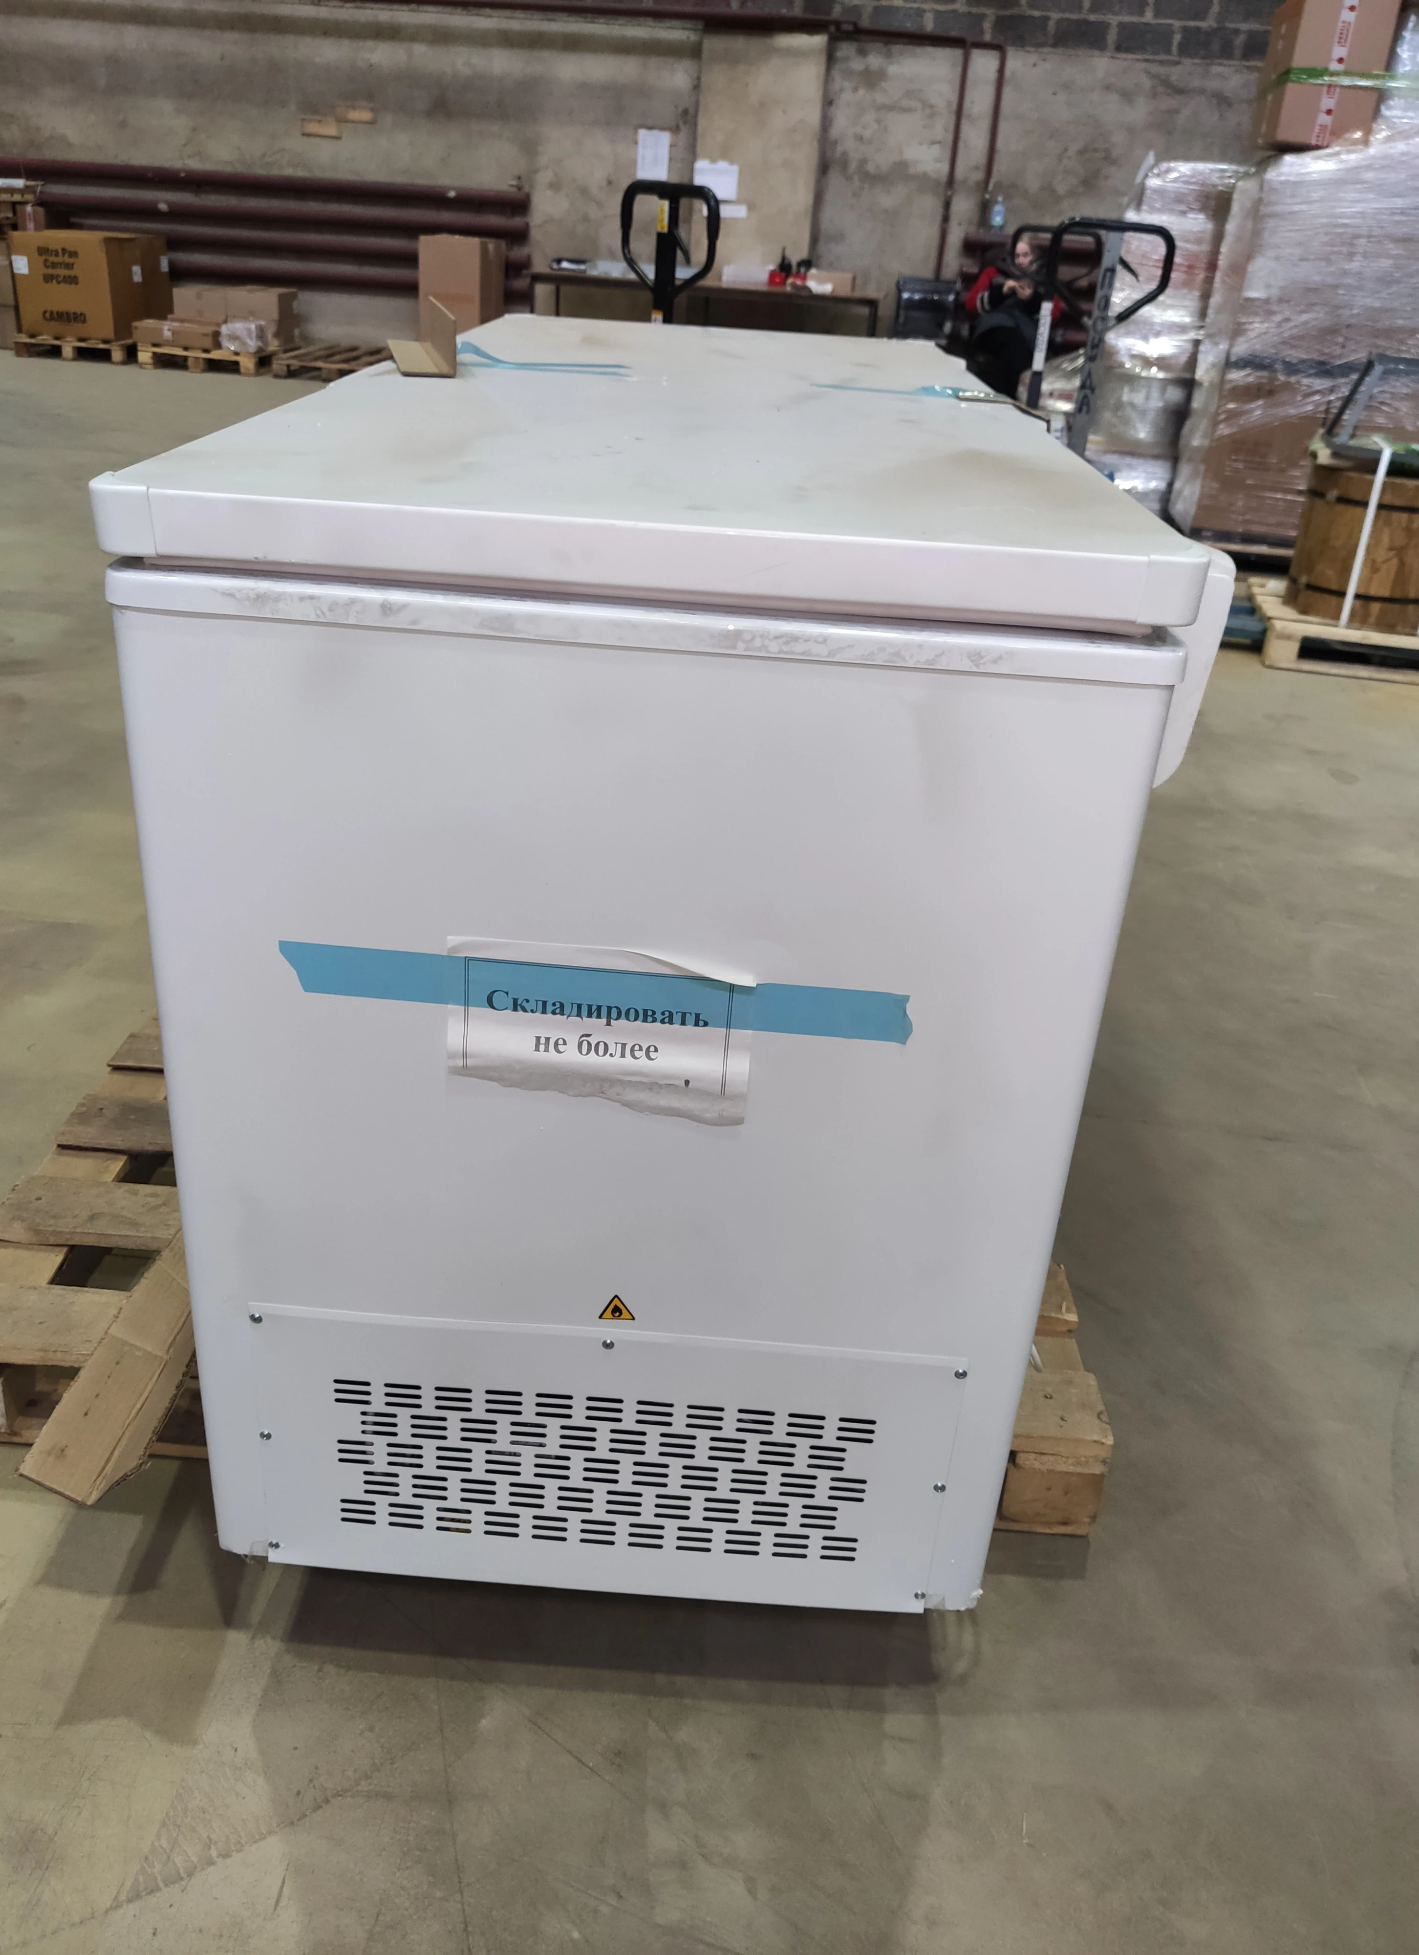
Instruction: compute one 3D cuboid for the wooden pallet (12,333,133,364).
[{"bbox_3d":[-4.497,-4.726,10.904,0.790,0.144,1.200,4,28,0],"label":"wooden pallet"}]

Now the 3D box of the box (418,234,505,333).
[{"bbox_3d":[-1.678,-4.551,9.975,0.406,0.846,0.540,7,28,5],"label":"box"}]

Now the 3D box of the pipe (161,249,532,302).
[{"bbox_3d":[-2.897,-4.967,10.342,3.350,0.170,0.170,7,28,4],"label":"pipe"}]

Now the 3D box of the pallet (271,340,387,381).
[{"bbox_3d":[-2.499,-4.367,10.459,0.800,0.144,1.200,6,27,3],"label":"pallet"}]

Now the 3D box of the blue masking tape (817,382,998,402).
[{"bbox_3d":[0.205,-0.607,1.516,0.199,0.007,0.038,11,29,13],"label":"blue masking tape"}]

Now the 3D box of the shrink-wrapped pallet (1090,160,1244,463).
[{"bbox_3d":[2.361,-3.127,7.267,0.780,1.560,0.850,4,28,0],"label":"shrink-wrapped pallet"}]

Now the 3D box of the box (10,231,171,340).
[{"bbox_3d":[-4.496,-5.088,10.763,0.655,0.626,1.150,4,28,0],"label":"box"}]

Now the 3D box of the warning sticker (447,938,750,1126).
[{"bbox_3d":[-0.076,0.042,1.013,0.210,0.132,0.010,4,27,0],"label":"warning sticker"}]

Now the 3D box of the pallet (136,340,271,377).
[{"bbox_3d":[-3.530,-4.537,10.674,0.800,0.144,1.200,4,28,0],"label":"pallet"}]

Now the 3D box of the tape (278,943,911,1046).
[{"bbox_3d":[-0.078,0.011,1.000,0.430,0.038,0.006,5,28,0],"label":"tape"}]

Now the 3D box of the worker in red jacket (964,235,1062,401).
[{"bbox_3d":[1.937,-4.111,9.460,0.620,1.205,0.800,11,28,12],"label":"worker in red jacket"}]

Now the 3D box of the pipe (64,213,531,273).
[{"bbox_3d":[-3.179,-5.584,11.181,3.632,0.165,0.165,4,28,0],"label":"pipe"}]

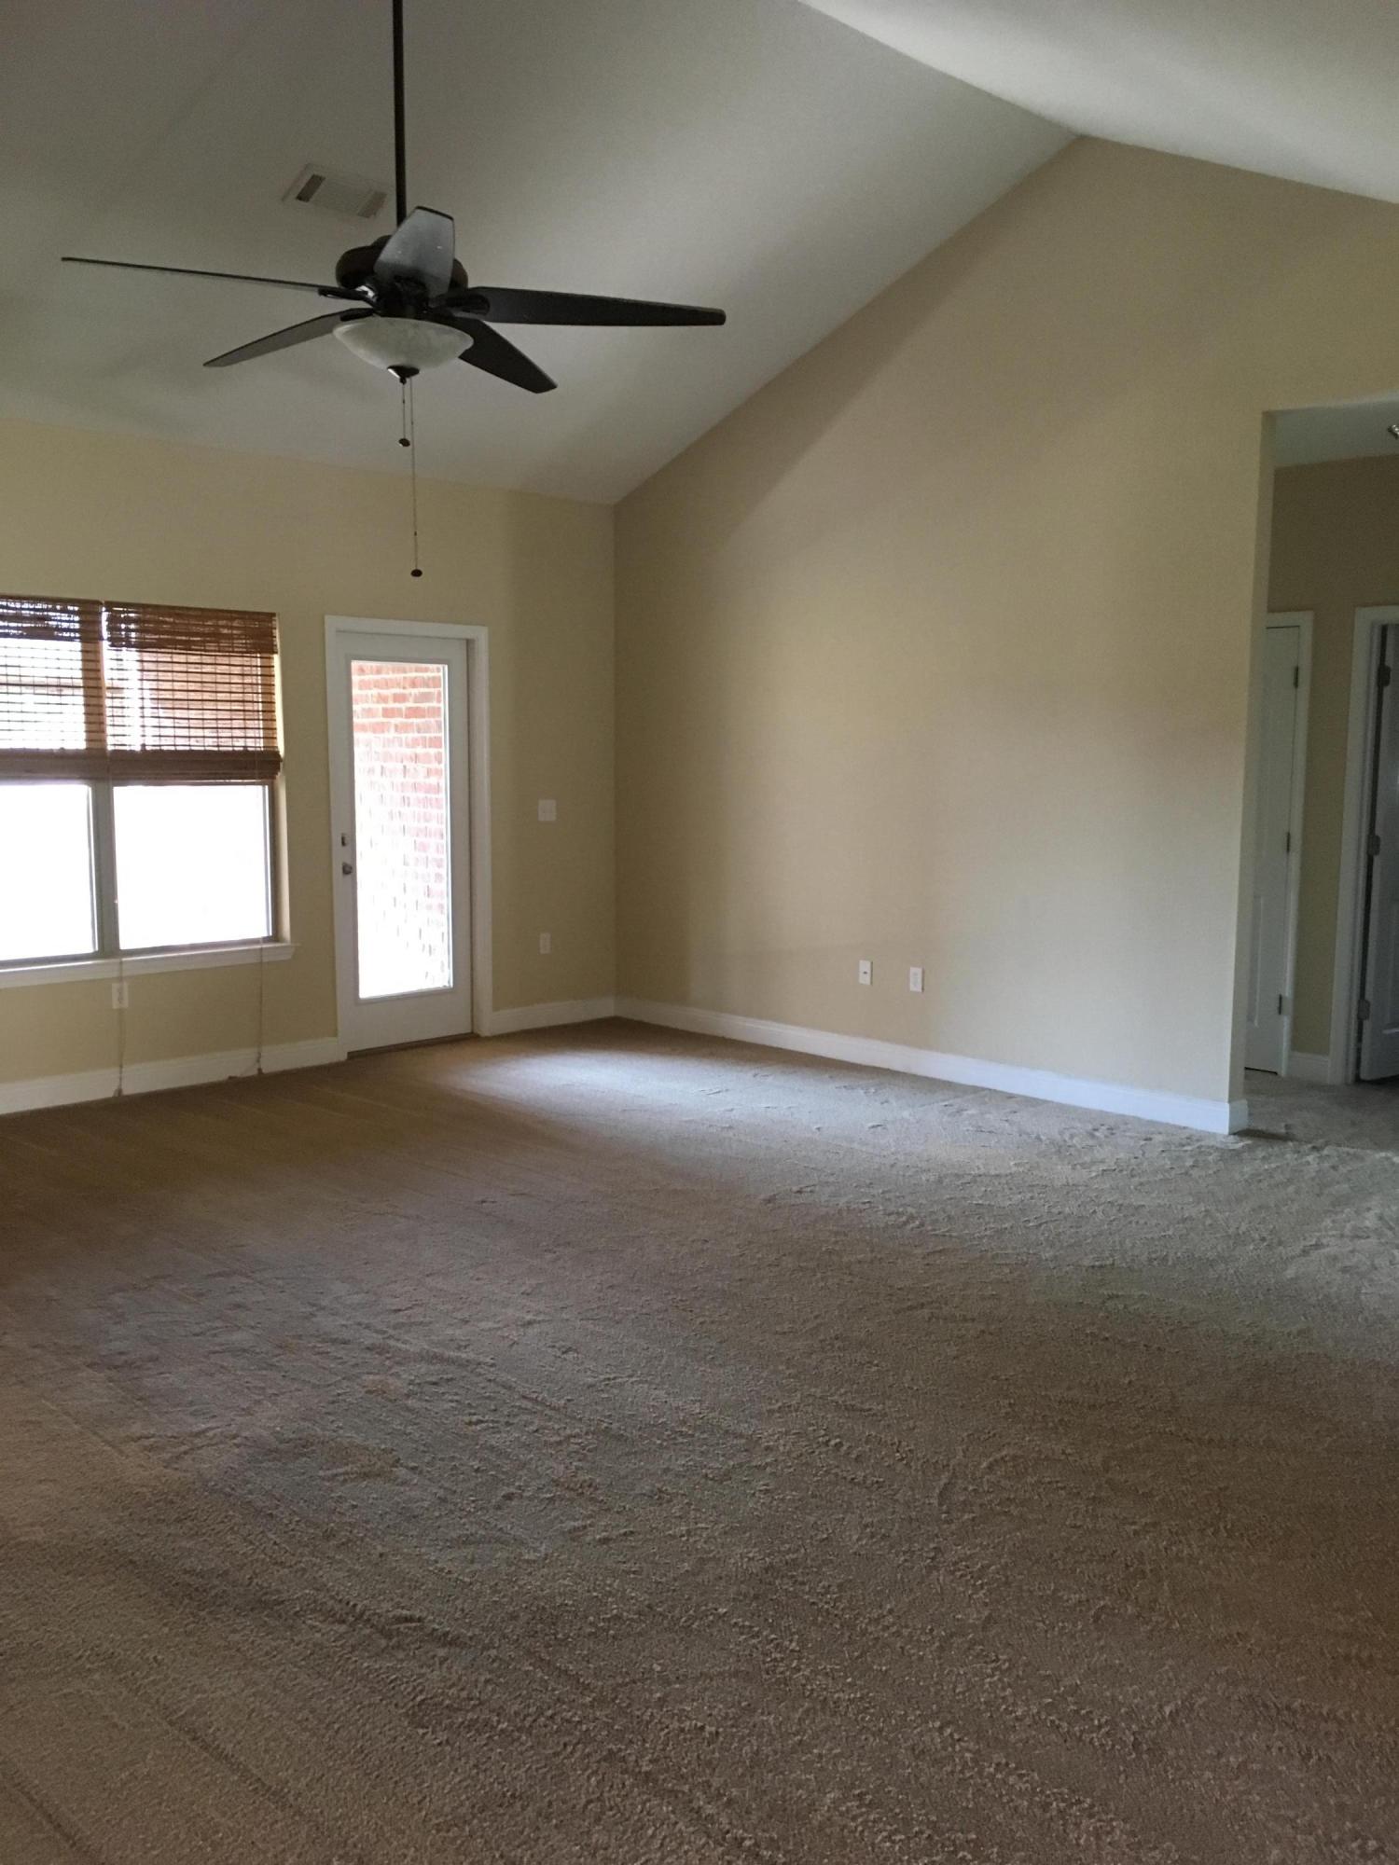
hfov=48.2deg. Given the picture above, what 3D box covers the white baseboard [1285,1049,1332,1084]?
[{"bbox_3d":[2.792,0.623,7.154,0.018,0.124,0.191,-6,10,-44],"label":"white baseboard"}]

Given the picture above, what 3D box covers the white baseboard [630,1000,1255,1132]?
[{"bbox_3d":[0.857,0.571,7.506,0.140,0.124,3.657,-6,10,-44],"label":"white baseboard"}]

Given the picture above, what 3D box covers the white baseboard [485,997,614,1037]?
[{"bbox_3d":[-0.773,0.449,8.462,0.851,0.124,0.020,-6,10,-44],"label":"white baseboard"}]

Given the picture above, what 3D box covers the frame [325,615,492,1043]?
[{"bbox_3d":[-1.439,-0.468,7.757,0.933,2.107,0.130,-6,10,-44],"label":"frame"}]

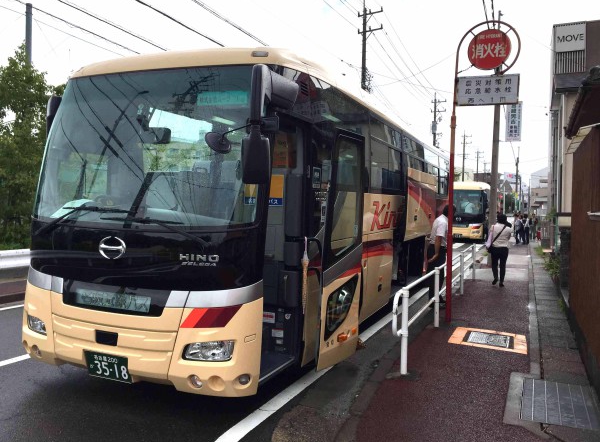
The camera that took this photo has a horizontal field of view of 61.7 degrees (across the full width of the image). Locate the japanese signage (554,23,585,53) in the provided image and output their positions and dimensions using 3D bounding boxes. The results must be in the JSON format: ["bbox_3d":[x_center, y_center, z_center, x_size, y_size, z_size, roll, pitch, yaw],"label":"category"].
[{"bbox_3d":[8.077,-5.475,15.000,0.770,0.820,0.080,2,1,24],"label":"japanese signage"}]

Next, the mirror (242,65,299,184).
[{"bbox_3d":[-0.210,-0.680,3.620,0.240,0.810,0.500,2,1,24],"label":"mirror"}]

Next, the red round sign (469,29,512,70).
[{"bbox_3d":[2.618,-2.356,6.930,0.570,0.570,0.025,2,1,23],"label":"red round sign"}]

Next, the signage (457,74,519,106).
[{"bbox_3d":[2.589,-1.796,6.920,0.800,0.400,0.030,2,1,23],"label":"signage"}]

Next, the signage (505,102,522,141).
[{"bbox_3d":[6.605,-3.062,15.500,0.450,1.200,0.070,2,1,24],"label":"signage"}]

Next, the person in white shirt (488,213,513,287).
[{"bbox_3d":[4.346,0.632,10.950,0.530,1.580,0.380,2,1,24],"label":"person in white shirt"}]

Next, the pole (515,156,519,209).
[{"bbox_3d":[23.680,-3.000,55.000,0.260,8.200,0.260,2,1,24],"label":"pole"}]

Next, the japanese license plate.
[{"bbox_3d":[-1.505,1.145,3.945,0.440,0.220,0.020,2,14,23],"label":"japanese license plate"}]

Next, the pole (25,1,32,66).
[{"bbox_3d":[-9.200,-3.190,17.000,0.200,8.400,0.200,1,1,0],"label":"pole"}]

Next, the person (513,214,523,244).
[{"bbox_3d":[12.137,0.473,28.000,0.480,1.670,0.380,2,1,24],"label":"person"}]

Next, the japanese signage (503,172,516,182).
[{"bbox_3d":[24.321,-5.019,58.000,1.900,1.100,0.200,1,1,-18],"label":"japanese signage"}]

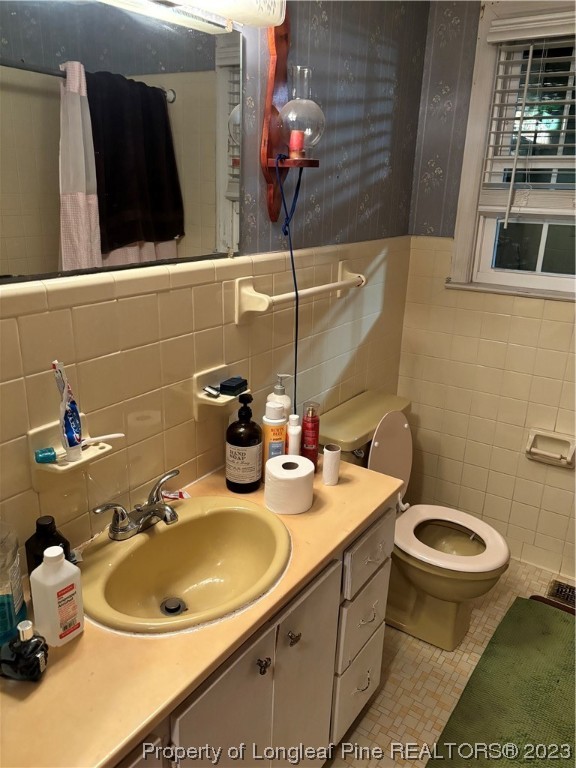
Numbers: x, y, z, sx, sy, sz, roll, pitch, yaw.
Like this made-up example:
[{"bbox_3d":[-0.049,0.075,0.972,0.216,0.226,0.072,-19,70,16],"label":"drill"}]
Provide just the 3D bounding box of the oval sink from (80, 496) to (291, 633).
[{"bbox_3d":[-0.211,0.421,1.221,0.410,0.175,0.480,14,22,32],"label":"oval sink"}]

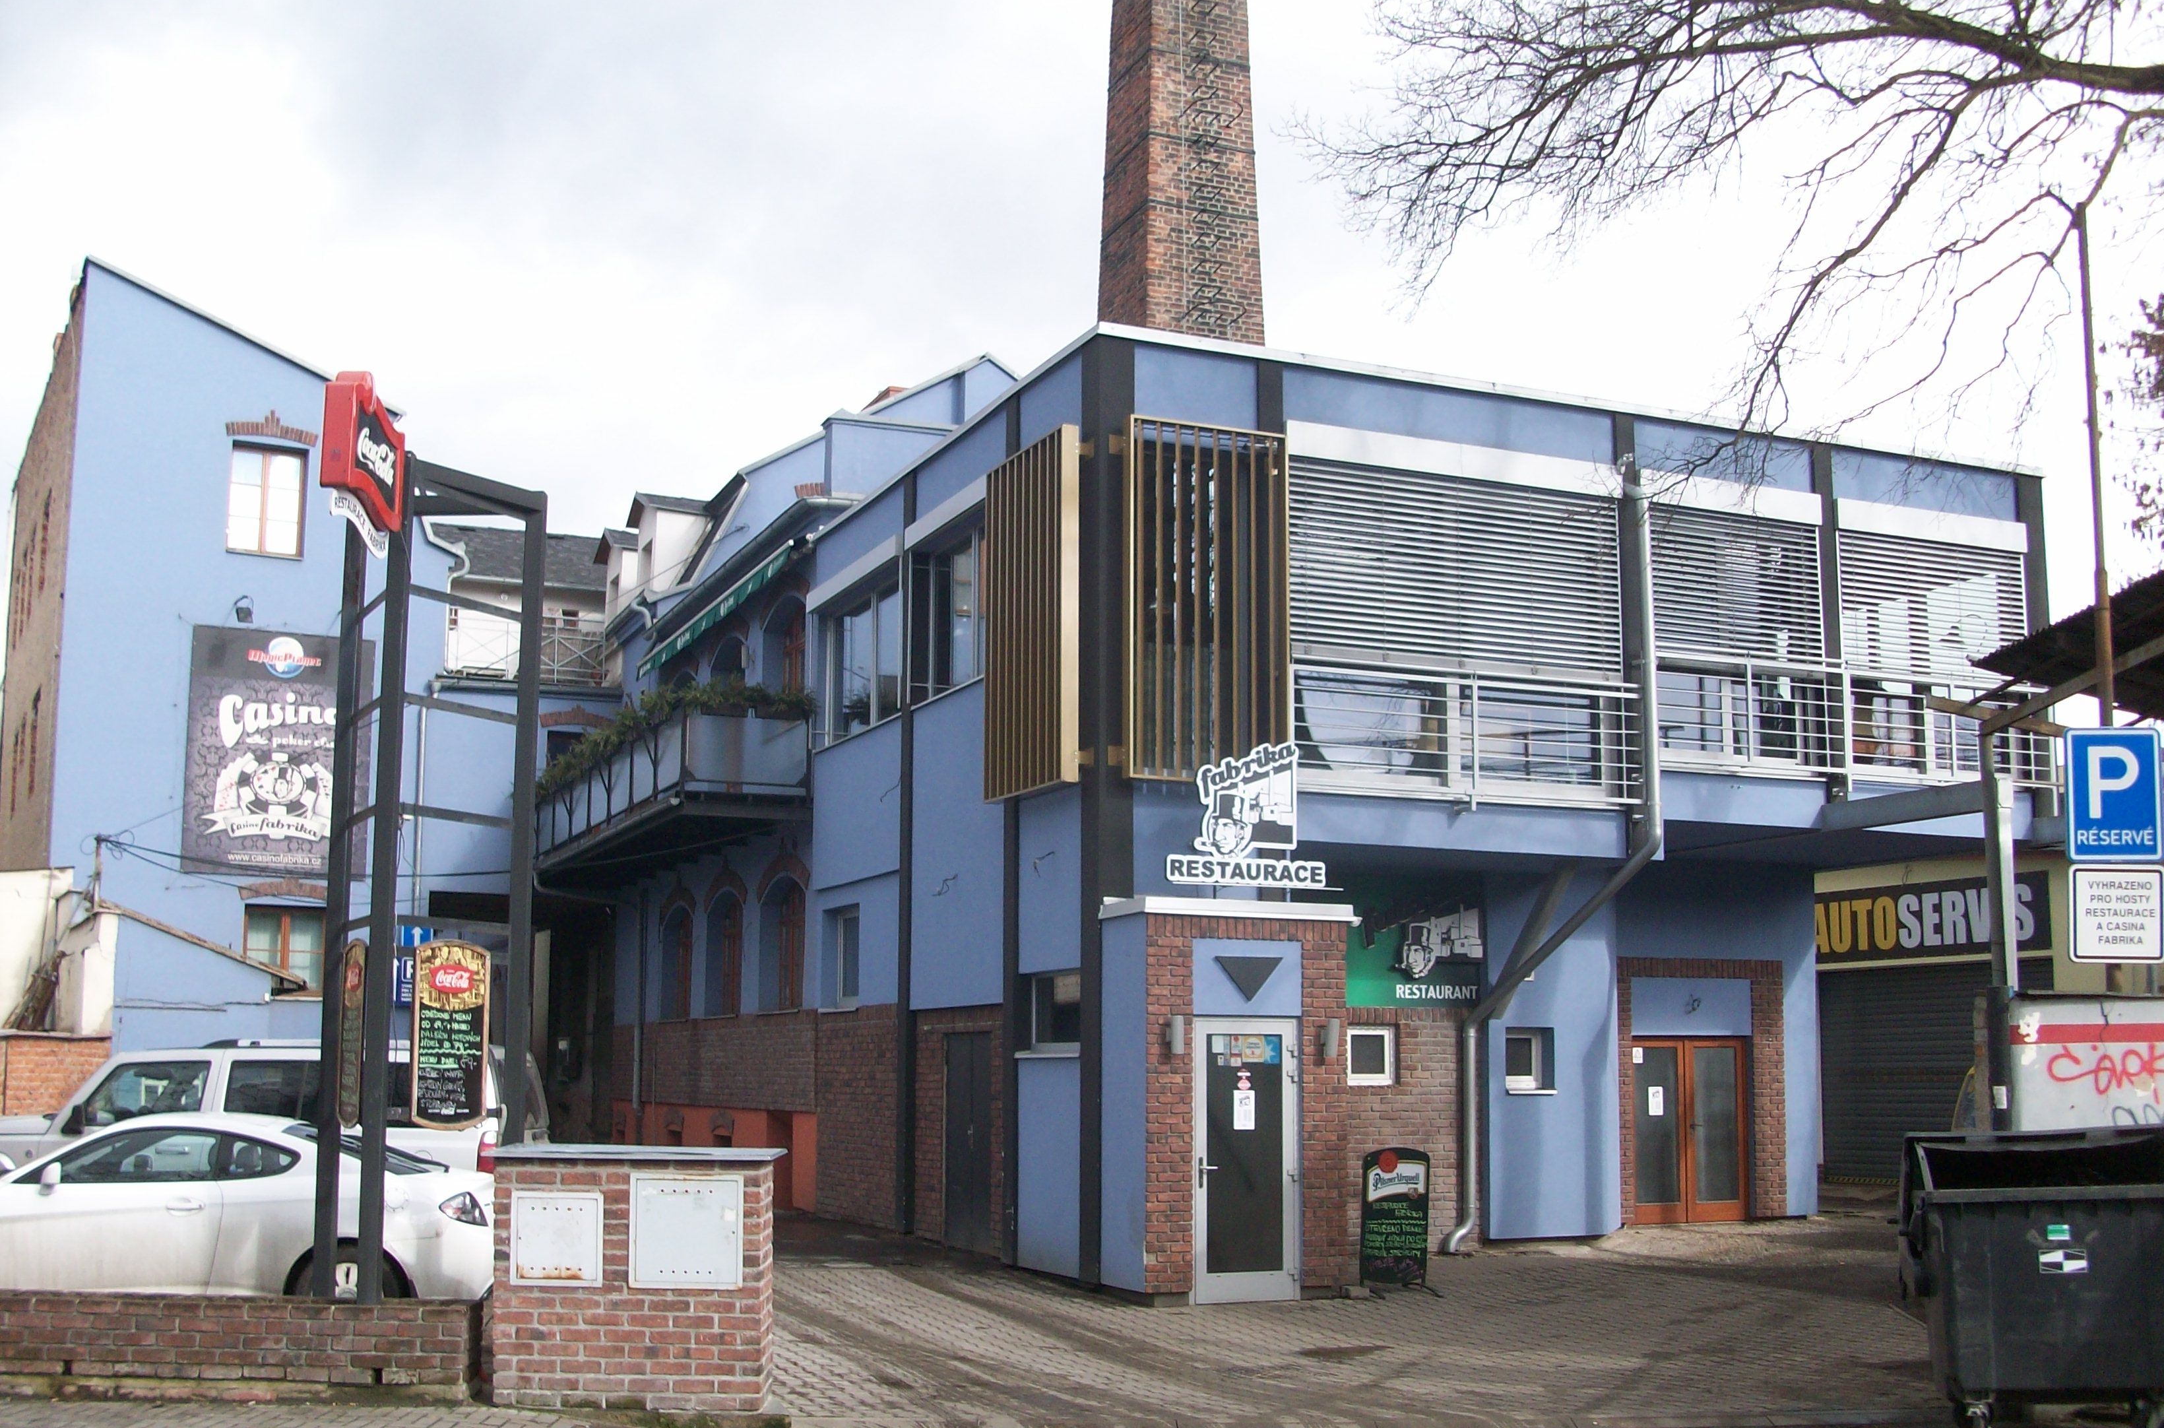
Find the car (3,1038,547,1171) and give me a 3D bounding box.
[{"bbox_3d":[-6.487,3.428,16.243,4.700,1.820,1.870,0,-9,1],"label":"car"}]

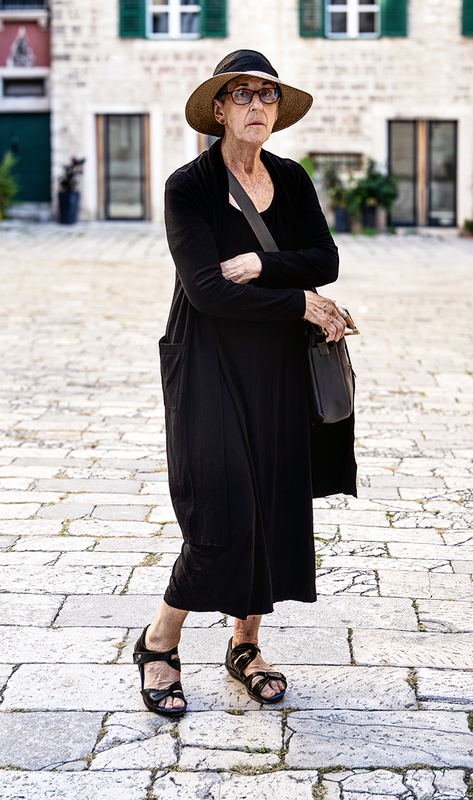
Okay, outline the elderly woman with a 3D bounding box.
[{"bbox_3d":[0.016,-0.054,3.290,0.520,1.690,0.430,-4,12,-18],"label":"elderly woman"}]

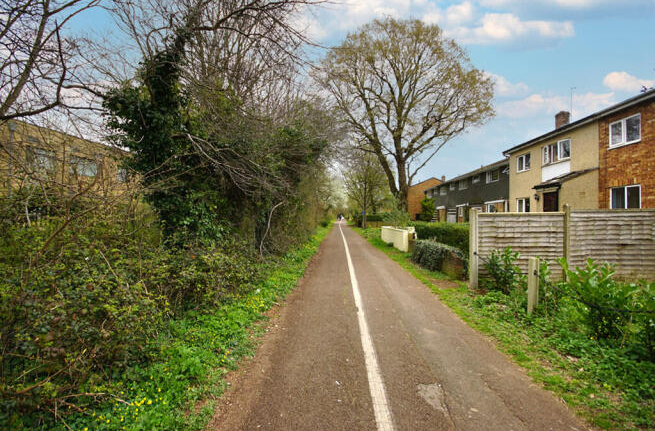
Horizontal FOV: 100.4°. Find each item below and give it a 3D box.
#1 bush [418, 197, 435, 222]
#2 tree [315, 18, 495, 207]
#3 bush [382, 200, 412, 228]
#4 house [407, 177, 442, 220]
[{"bbox_3d":[10.600,-0.100,29.200,1.750,3.400,1.750,0,0,0],"label":"bush"},{"bbox_3d":[6.900,-8.300,26.000,16.300,19.800,15.800,0,0,0],"label":"tree"},{"bbox_3d":[4.200,0.420,16.700,1.750,2.300,1.700,0,0,0],"label":"bush"},{"bbox_3d":[16.600,-1.900,45.500,8.600,7.000,8.500,0,0,6],"label":"house"}]

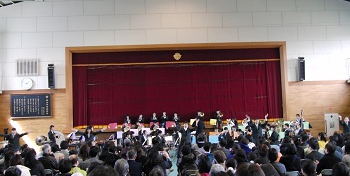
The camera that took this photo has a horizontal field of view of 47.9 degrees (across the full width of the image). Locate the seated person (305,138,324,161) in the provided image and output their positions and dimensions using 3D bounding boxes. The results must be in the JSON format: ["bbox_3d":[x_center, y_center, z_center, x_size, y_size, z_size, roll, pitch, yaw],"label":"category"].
[{"bbox_3d":[3.402,1.853,9.697,0.490,1.260,0.720,-2,-2,-3],"label":"seated person"}]

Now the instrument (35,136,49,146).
[{"bbox_3d":[-6.478,2.548,19.124,0.600,0.480,0.450,-2,-3,-3],"label":"instrument"}]

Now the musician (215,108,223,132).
[{"bbox_3d":[2.040,1.860,18.700,0.480,1.600,0.400,0,-4,-28],"label":"musician"}]

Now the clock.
[{"bbox_3d":[-8.504,-0.236,22.690,0.680,0.680,0.090,-2,-3,-3],"label":"clock"}]

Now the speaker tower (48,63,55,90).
[{"bbox_3d":[-7.036,-0.645,22.507,0.280,1.400,0.350,-2,2,-3],"label":"speaker tower"}]

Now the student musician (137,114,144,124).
[{"bbox_3d":[-1.637,2.007,18.700,0.460,1.580,0.380,-2,-3,-8],"label":"student musician"}]

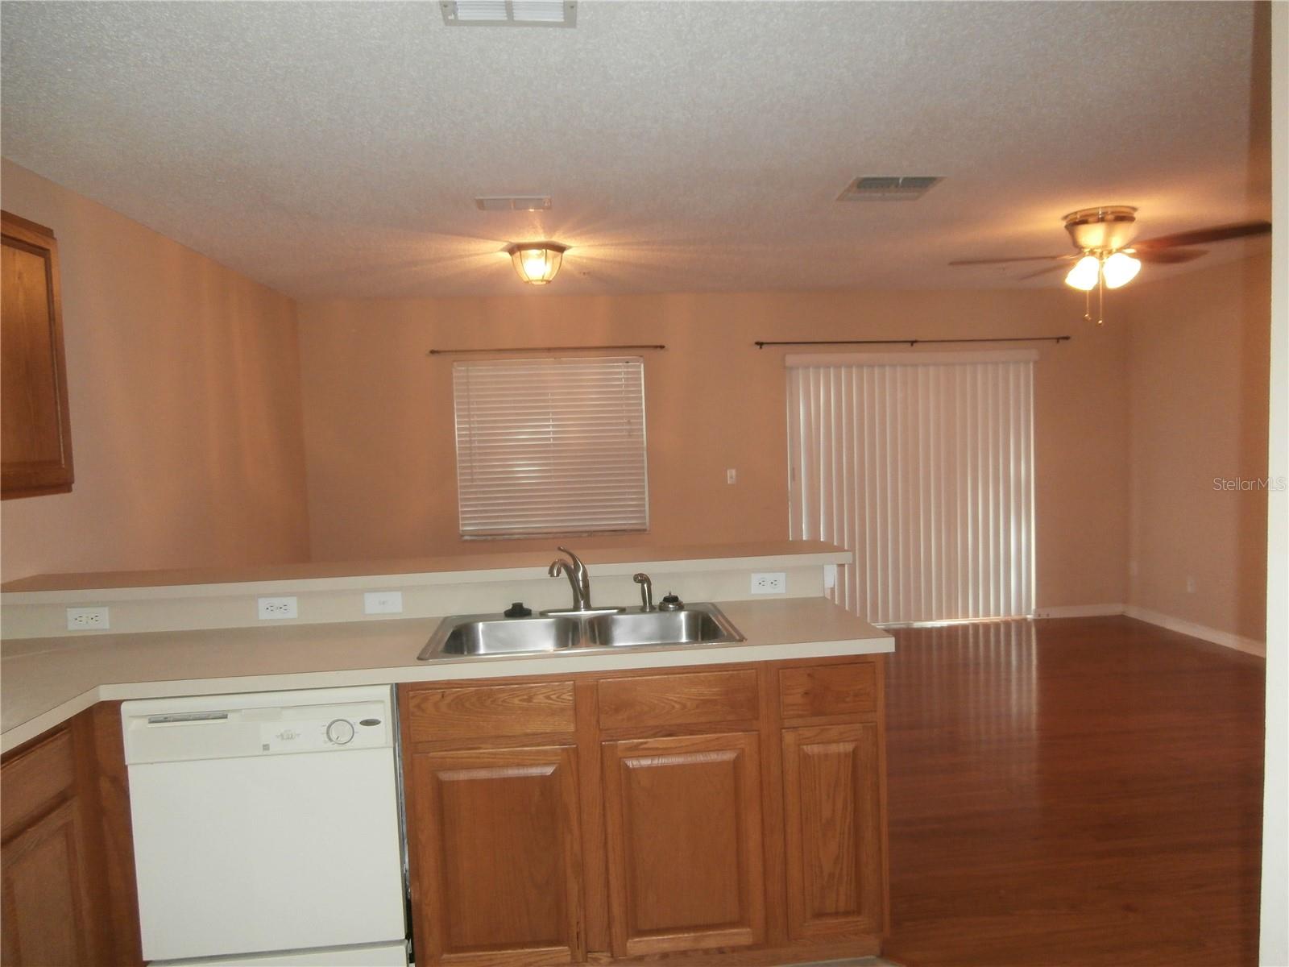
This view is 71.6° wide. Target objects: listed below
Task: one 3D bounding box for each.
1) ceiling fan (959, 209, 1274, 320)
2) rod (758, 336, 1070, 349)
[{"bbox_3d":[2.159,-1.019,4.255,1.320,0.500,1.290,-2,3,-6],"label":"ceiling fan"},{"bbox_3d":[1.920,-1.005,6.358,2.310,0.050,0.090,-2,3,-6],"label":"rod"}]

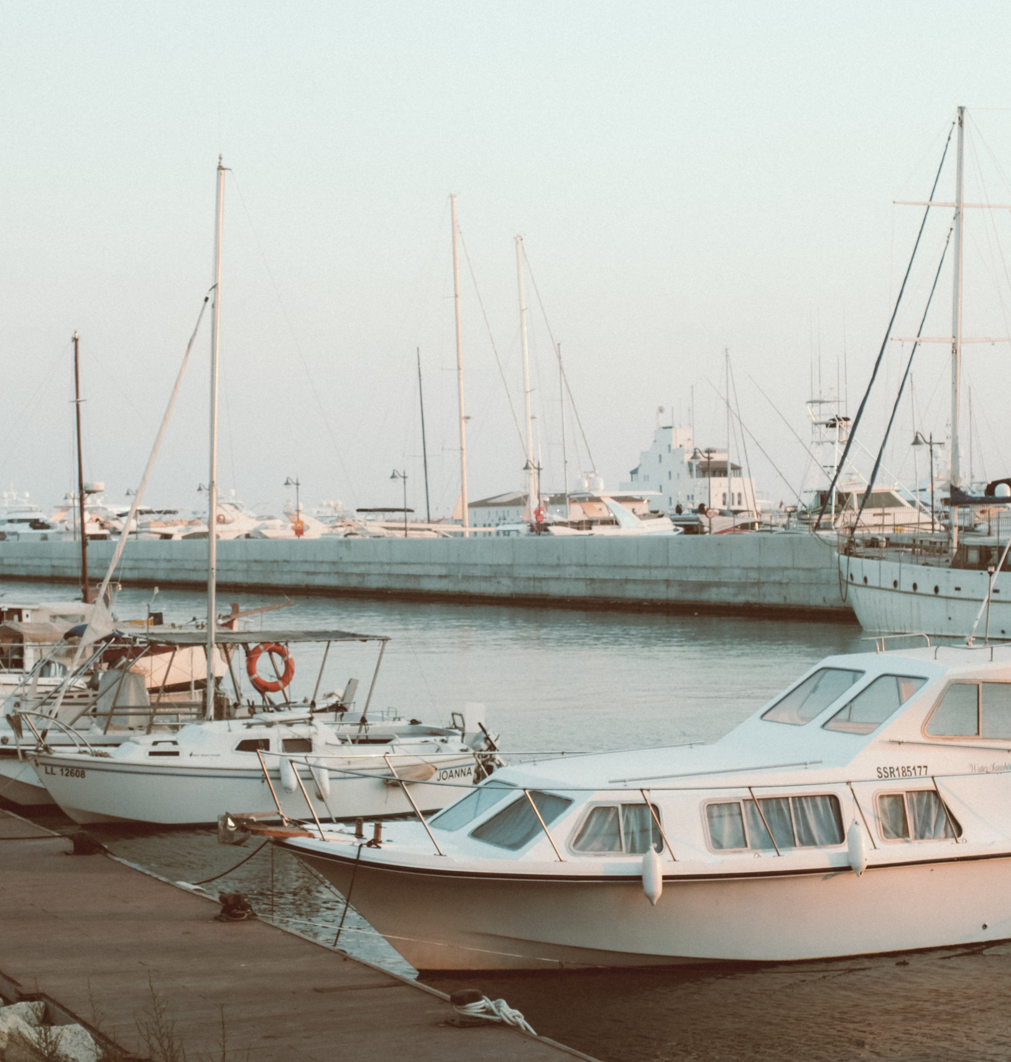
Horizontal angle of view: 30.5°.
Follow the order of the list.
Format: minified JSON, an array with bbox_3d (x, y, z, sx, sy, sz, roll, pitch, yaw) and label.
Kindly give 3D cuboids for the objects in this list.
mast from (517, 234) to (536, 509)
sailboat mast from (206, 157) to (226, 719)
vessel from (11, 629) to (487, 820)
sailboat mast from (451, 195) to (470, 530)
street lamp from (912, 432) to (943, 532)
[{"bbox_3d":[1.268,-8.247,111.960,0.300,19.024,0.220,-3,1,-34],"label":"mast"},{"bbox_3d":[-3.893,-1.243,25.001,0.110,7.550,0.100,1,0,-18],"label":"sailboat mast"},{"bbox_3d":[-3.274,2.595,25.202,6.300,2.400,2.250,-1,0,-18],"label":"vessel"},{"bbox_3d":[-2.867,-9.974,117.951,0.320,22.589,0.220,-2,1,-34],"label":"sailboat mast"},{"bbox_3d":[17.050,-1.401,74.996,1.500,5.219,0.500,-1,0,-37],"label":"street lamp"}]

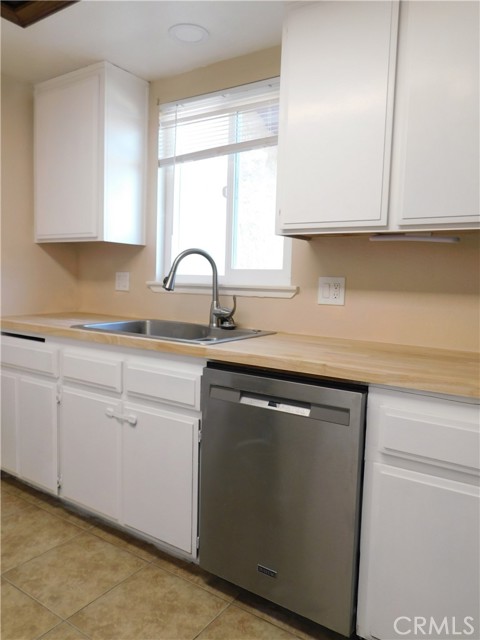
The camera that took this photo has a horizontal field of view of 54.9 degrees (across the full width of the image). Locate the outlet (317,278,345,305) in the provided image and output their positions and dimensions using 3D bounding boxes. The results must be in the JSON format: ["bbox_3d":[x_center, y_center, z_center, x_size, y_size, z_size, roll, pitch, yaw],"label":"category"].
[{"bbox_3d":[0.405,-0.129,2.067,0.120,0.121,0.010,5,6,34],"label":"outlet"}]

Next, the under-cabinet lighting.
[{"bbox_3d":[0.642,-0.300,1.711,0.325,0.030,0.050,5,6,34],"label":"under-cabinet lighting"}]

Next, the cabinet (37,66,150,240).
[{"bbox_3d":[-0.883,-0.903,2.708,0.617,0.910,0.310,5,6,34],"label":"cabinet"}]

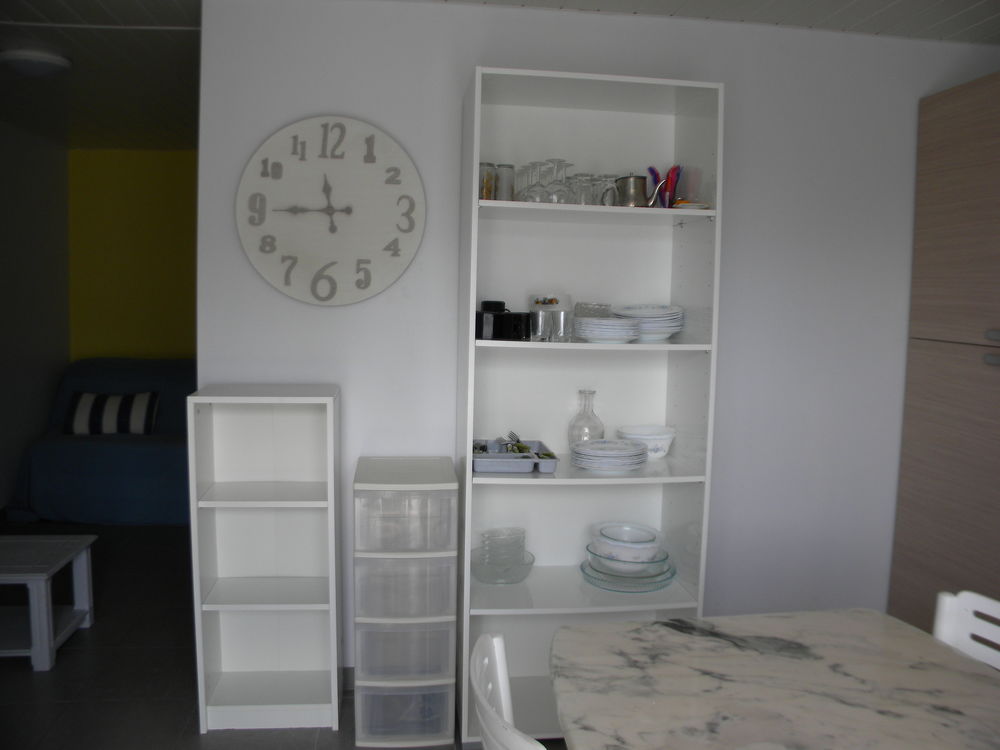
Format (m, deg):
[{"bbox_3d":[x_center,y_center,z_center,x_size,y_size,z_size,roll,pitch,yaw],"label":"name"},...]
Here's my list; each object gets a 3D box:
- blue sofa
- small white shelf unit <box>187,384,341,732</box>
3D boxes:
[{"bbox_3d":[-1.927,0.355,5.049,1.763,0.927,0.977,0,6,-7],"label":"blue sofa"},{"bbox_3d":[-0.724,0.574,2.565,0.426,1.066,0.267,0,6,-7],"label":"small white shelf unit"}]

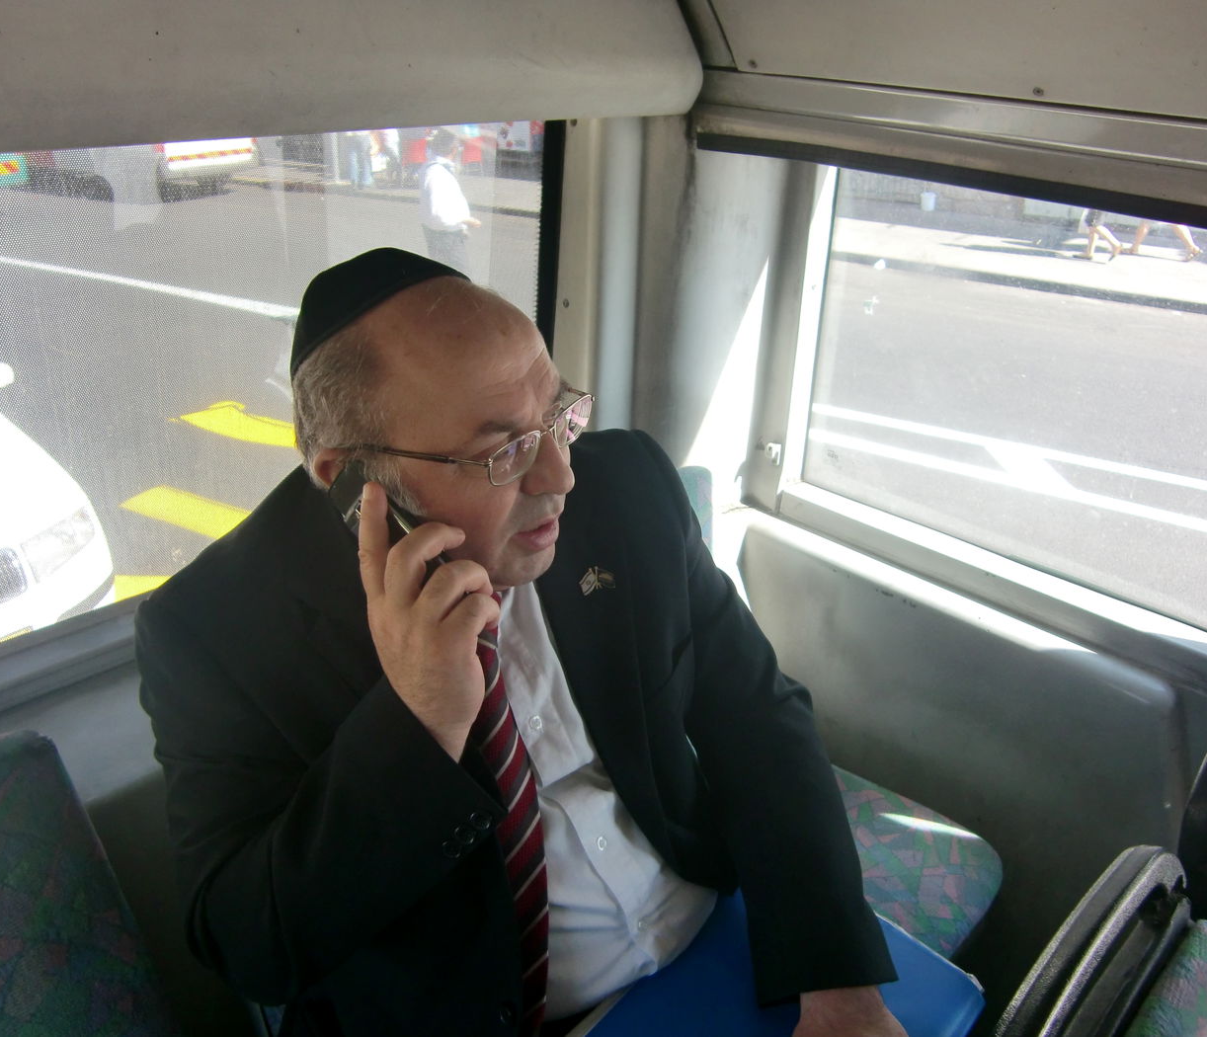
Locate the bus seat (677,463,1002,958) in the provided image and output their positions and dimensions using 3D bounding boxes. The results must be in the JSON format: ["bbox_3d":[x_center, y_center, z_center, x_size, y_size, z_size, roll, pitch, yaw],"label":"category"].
[{"bbox_3d":[0.159,0.293,1.411,0.450,0.520,0.565,-22,34,-40],"label":"bus seat"}]

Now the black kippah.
[{"bbox_3d":[-0.171,-0.159,0.790,0.150,0.060,0.150,-28,3,34],"label":"black kippah"}]

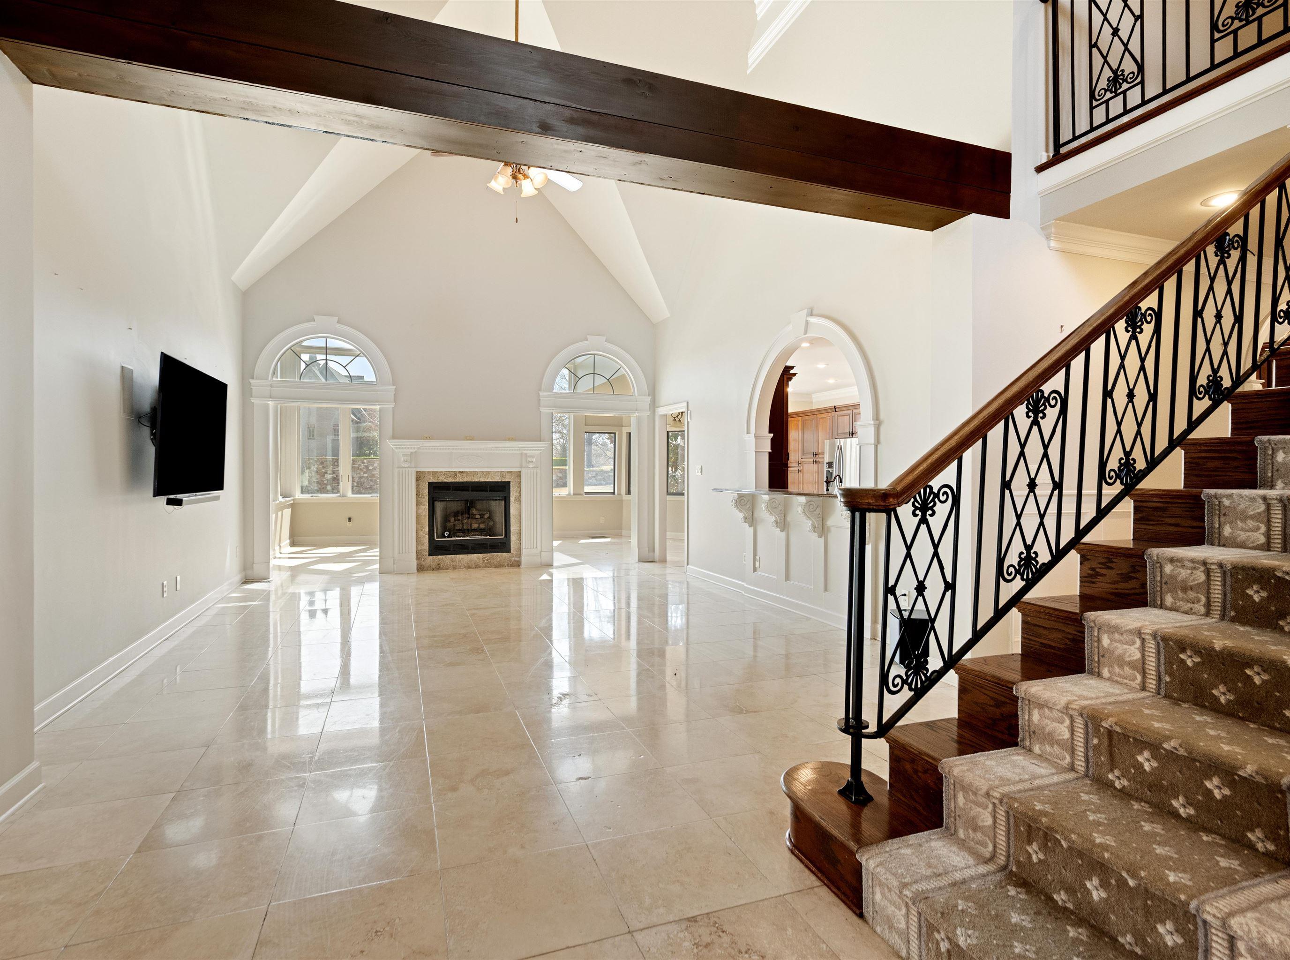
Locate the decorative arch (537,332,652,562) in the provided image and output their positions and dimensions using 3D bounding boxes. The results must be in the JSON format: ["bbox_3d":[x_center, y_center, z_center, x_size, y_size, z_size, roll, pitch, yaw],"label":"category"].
[{"bbox_3d":[-0.675,-0.395,8.741,1.560,3.080,0.240,0,1,-21],"label":"decorative arch"}]

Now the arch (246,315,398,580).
[{"bbox_3d":[-3.792,-0.389,7.625,1.540,3.070,0.240,0,1,-21],"label":"arch"}]

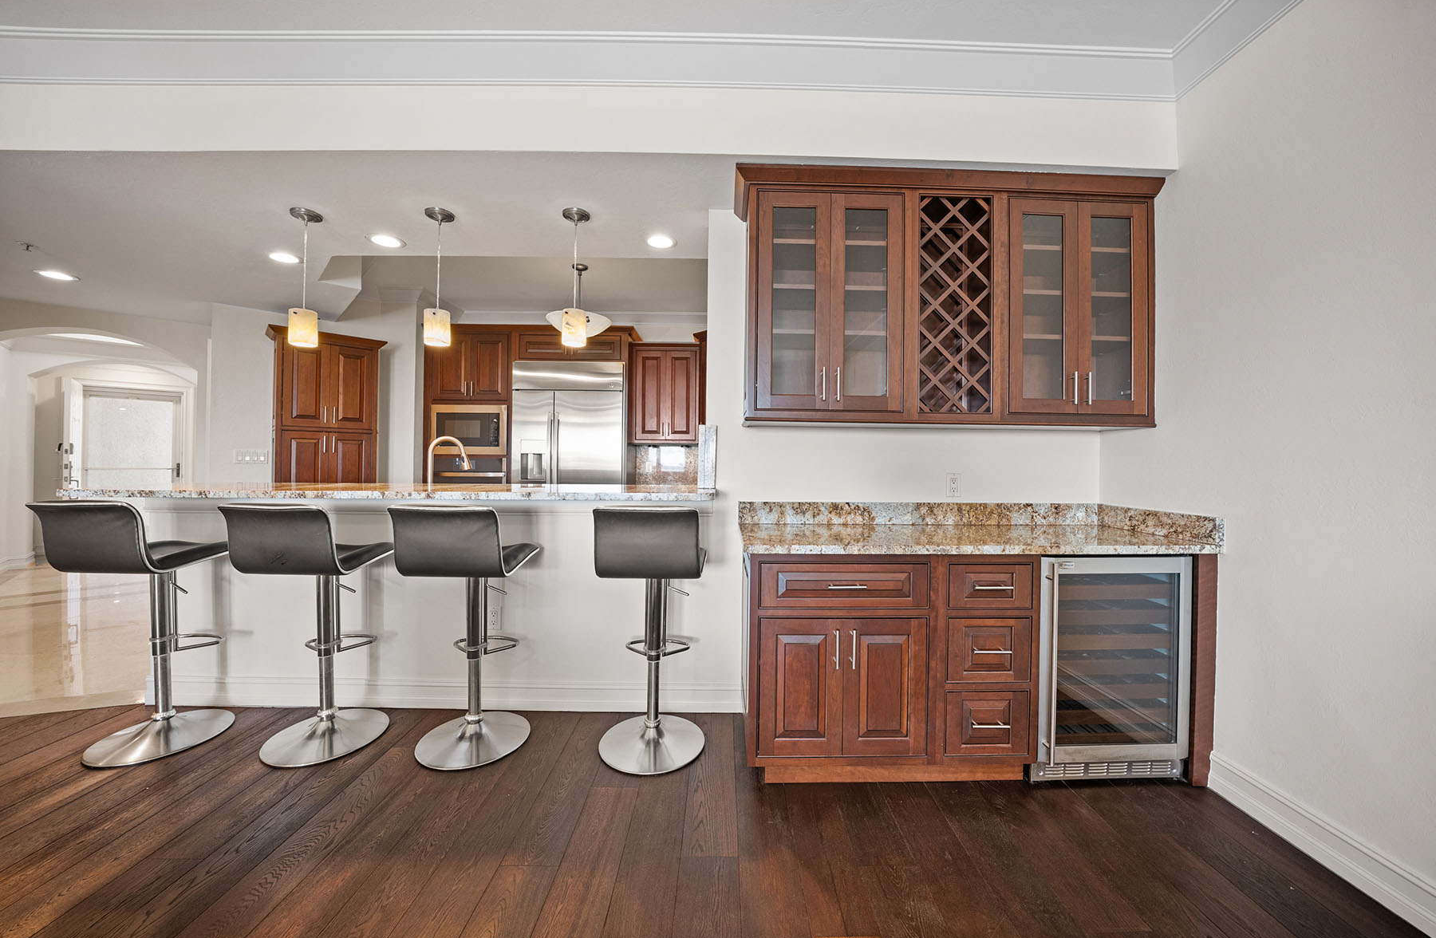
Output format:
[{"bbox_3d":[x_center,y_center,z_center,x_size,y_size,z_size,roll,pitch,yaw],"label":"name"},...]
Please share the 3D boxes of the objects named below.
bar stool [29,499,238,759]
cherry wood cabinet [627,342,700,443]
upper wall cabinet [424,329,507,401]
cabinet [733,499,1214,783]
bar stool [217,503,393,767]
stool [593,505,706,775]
[{"bbox_3d":[-2.525,0.676,2.163,0.455,1.090,0.500,1,1,1],"label":"bar stool"},{"bbox_3d":[-0.541,-0.766,5.000,0.713,1.014,0.340,1,1,1],"label":"cherry wood cabinet"},{"bbox_3d":[-2.333,-0.974,4.790,0.819,0.693,0.620,1,1,1],"label":"upper wall cabinet"},{"bbox_3d":[1.029,0.725,2.155,1.840,1.055,0.580,1,1,1],"label":"cabinet"},{"bbox_3d":[-1.786,0.682,2.164,0.455,1.090,0.500,1,1,1],"label":"bar stool"},{"bbox_3d":[-0.292,0.696,2.141,0.455,1.090,0.500,1,1,1],"label":"stool"}]

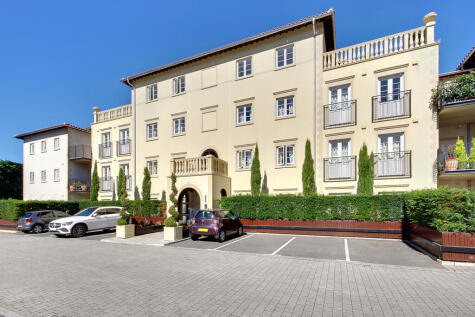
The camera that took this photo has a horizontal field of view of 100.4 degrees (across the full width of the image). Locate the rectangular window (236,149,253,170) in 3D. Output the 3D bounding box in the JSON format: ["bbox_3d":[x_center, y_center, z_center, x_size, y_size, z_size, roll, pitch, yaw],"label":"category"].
[{"bbox_3d":[0.461,0.101,13.276,1.140,1.254,0.150,-2,-5,22],"label":"rectangular window"}]

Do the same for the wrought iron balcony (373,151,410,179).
[{"bbox_3d":[7.878,0.329,10.143,1.567,1.399,0.300,-2,-5,22],"label":"wrought iron balcony"}]

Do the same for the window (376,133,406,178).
[{"bbox_3d":[7.964,-0.181,10.260,1.208,2.150,0.150,-2,-5,22],"label":"window"}]

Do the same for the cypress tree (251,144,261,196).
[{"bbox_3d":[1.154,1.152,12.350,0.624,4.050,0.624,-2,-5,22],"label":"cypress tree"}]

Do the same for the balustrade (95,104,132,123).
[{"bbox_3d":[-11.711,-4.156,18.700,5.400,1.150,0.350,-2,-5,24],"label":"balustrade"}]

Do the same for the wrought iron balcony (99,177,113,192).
[{"bbox_3d":[-12.552,2.482,18.900,1.600,1.300,0.280,-2,-5,24],"label":"wrought iron balcony"}]

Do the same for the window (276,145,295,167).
[{"bbox_3d":[2.973,-0.173,12.266,1.113,1.189,0.150,-2,-5,22],"label":"window"}]

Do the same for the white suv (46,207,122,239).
[{"bbox_3d":[-9.200,4.027,13.100,1.870,1.630,4.500,-2,-11,12],"label":"white suv"}]

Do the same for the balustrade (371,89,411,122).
[{"bbox_3d":[7.593,-2.511,9.750,1.530,1.280,0.280,-2,-5,24],"label":"balustrade"}]

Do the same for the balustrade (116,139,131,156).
[{"bbox_3d":[-10.461,-0.949,18.245,1.810,1.410,0.300,-2,-6,21],"label":"balustrade"}]

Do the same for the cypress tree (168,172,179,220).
[{"bbox_3d":[-3.145,1.984,9.700,0.550,2.400,0.550,-2,-5,24],"label":"cypress tree"}]

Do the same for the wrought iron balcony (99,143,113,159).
[{"bbox_3d":[-12.713,-0.744,19.124,1.904,1.449,0.300,-2,-6,21],"label":"wrought iron balcony"}]

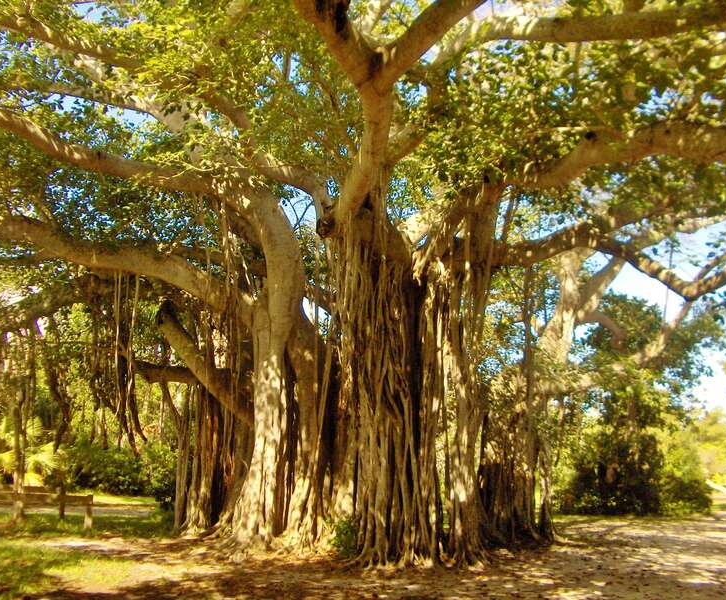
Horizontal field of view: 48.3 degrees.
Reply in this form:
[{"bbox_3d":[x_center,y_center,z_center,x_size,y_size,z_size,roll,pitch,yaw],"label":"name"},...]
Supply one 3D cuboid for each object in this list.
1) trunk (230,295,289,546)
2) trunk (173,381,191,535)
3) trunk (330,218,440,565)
[{"bbox_3d":[-1.953,2.216,15.464,1.105,4.654,0.900,0,-11,0],"label":"trunk"},{"bbox_3d":[-3.722,3.224,16.692,0.371,2.957,0.380,0,-11,0],"label":"trunk"},{"bbox_3d":[0.368,1.462,13.982,1.883,5.945,1.600,0,-11,0],"label":"trunk"}]

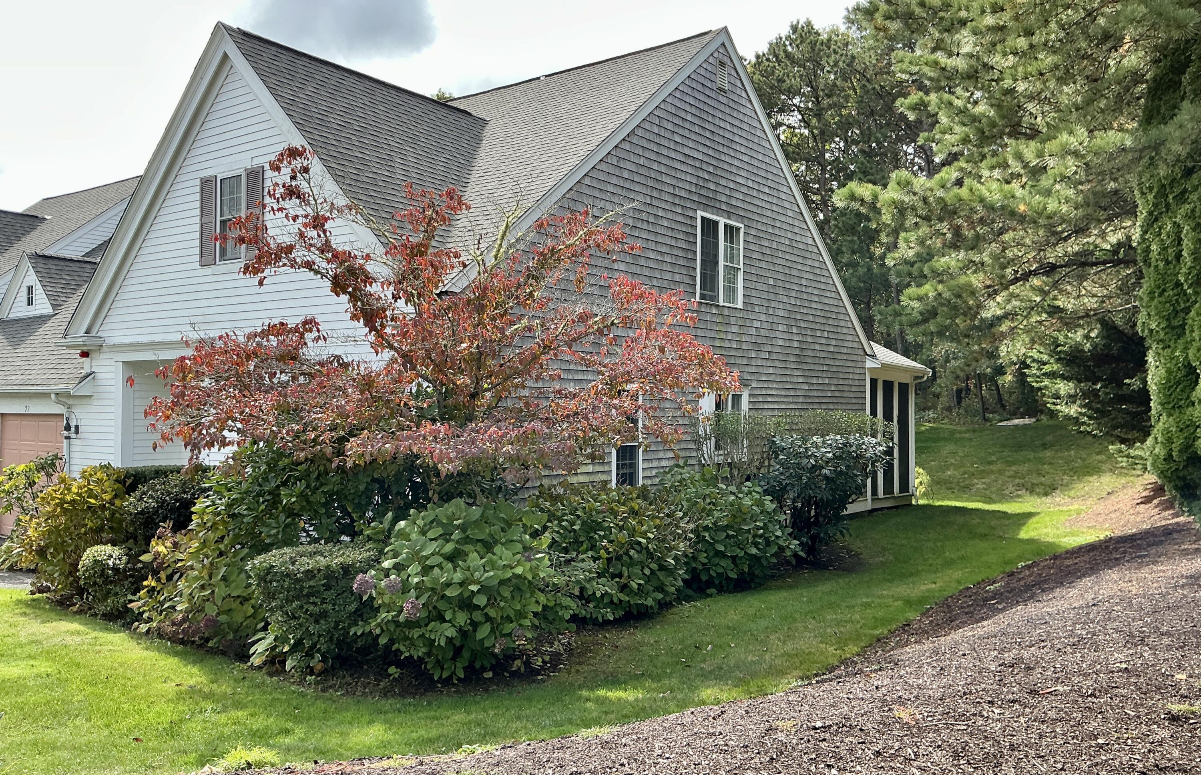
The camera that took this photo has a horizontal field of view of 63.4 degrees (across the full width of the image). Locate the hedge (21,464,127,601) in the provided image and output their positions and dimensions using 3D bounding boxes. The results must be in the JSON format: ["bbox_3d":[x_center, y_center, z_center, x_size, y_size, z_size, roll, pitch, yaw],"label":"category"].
[{"bbox_3d":[-6.481,1.705,11.950,1.200,1.520,1.100,0,-1,37],"label":"hedge"}]

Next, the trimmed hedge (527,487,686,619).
[{"bbox_3d":[0.100,1.776,10.950,1.650,1.380,1.800,0,-1,37],"label":"trimmed hedge"}]

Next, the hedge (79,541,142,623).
[{"bbox_3d":[-5.284,2.046,10.450,0.640,0.780,0.620,0,-1,37],"label":"hedge"}]

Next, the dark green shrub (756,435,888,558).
[{"bbox_3d":[3.331,1.626,14.400,1.750,1.820,1.900,0,-1,37],"label":"dark green shrub"}]

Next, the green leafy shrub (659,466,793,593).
[{"bbox_3d":[1.605,1.772,12.450,1.650,1.450,1.750,0,-1,0],"label":"green leafy shrub"}]

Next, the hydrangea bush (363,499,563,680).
[{"bbox_3d":[-1.246,1.718,8.750,1.750,1.420,1.650,0,-1,0],"label":"hydrangea bush"}]

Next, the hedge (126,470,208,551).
[{"bbox_3d":[-5.148,1.785,11.500,1.000,1.350,0.950,0,-1,37],"label":"hedge"}]

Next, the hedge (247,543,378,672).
[{"bbox_3d":[-2.608,1.932,8.780,1.120,0.970,1.050,0,-1,37],"label":"hedge"}]

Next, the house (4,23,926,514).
[{"bbox_3d":[-1.436,-1.578,19.603,10.850,8.317,15.750,0,-1,37],"label":"house"}]

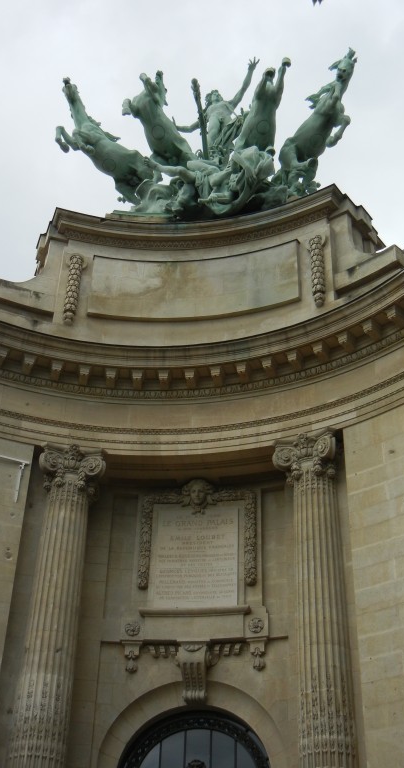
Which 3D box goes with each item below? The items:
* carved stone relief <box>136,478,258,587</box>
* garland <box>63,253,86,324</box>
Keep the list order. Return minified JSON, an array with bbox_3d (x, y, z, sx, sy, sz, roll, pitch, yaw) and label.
[{"bbox_3d":[-0.085,3.887,25.945,3.039,3.035,0.480,-4,-37,8],"label":"carved stone relief"},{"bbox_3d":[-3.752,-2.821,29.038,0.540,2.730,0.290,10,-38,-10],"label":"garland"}]

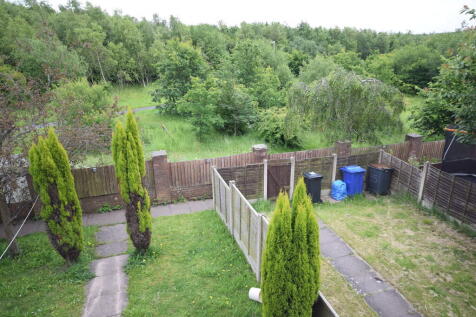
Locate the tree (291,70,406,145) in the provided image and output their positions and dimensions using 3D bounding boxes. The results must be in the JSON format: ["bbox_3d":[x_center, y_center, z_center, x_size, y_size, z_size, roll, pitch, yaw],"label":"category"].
[{"bbox_3d":[7.154,-3.689,21.492,7.500,4.600,6.600,5,16,18],"label":"tree"}]

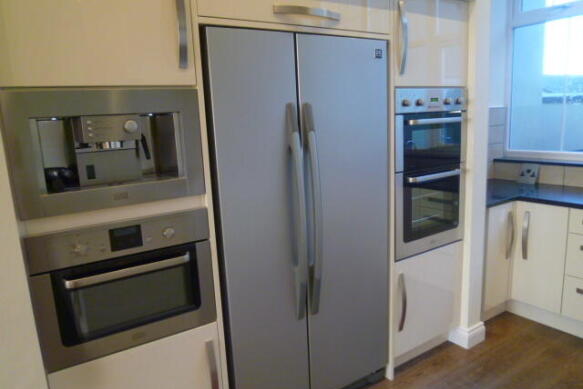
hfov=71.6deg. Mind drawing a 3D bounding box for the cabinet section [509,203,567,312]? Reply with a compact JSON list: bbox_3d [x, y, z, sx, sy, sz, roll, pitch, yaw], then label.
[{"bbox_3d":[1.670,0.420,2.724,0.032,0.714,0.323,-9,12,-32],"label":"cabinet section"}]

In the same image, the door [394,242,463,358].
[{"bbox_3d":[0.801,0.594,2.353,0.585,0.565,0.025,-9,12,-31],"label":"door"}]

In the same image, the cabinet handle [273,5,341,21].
[{"bbox_3d":[0.084,-0.757,1.686,0.340,0.030,0.037,-9,12,-32],"label":"cabinet handle"}]

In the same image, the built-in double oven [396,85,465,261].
[{"bbox_3d":[0.650,-0.156,2.473,0.594,0.904,0.580,-9,12,-32],"label":"built-in double oven"}]

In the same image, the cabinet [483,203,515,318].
[{"bbox_3d":[1.292,0.456,3.000,0.340,0.849,0.540,-9,12,-32],"label":"cabinet"}]

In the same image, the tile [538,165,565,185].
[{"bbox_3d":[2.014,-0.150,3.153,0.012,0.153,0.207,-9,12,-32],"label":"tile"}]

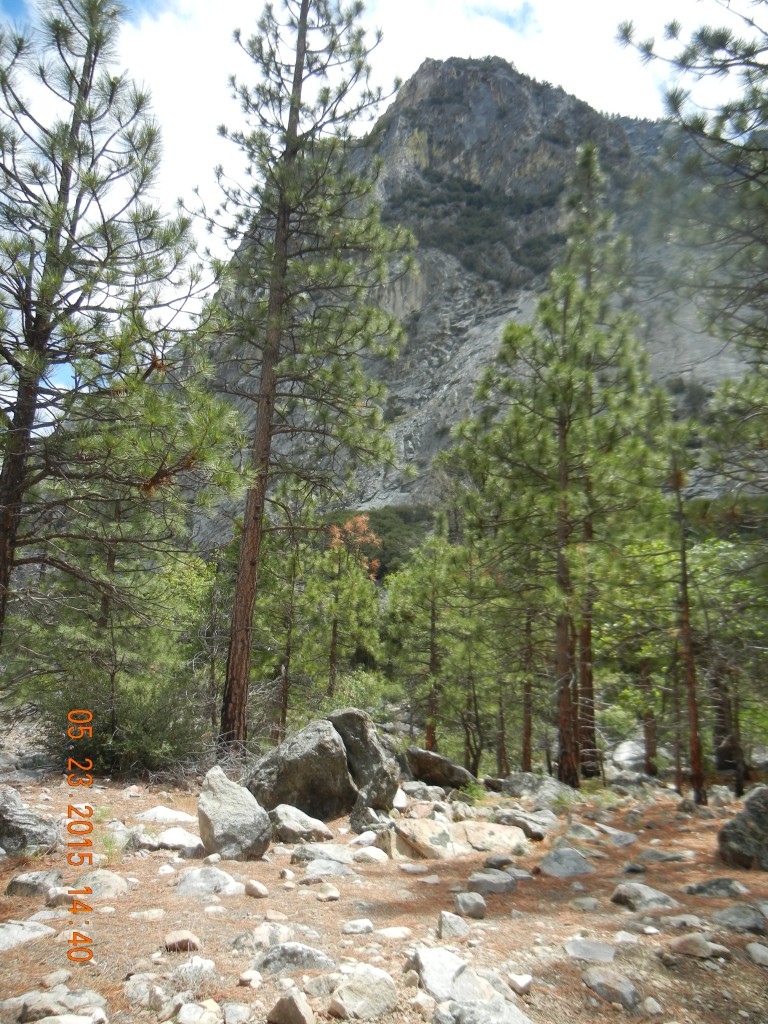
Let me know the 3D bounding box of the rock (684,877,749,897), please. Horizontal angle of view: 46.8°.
[{"bbox_3d":[2.586,2.908,6.883,0.496,0.116,0.298,2,-15,0],"label":"rock"}]

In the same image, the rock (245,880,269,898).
[{"bbox_3d":[-0.889,2.640,6.216,0.156,0.106,0.125,2,-15,0],"label":"rock"}]

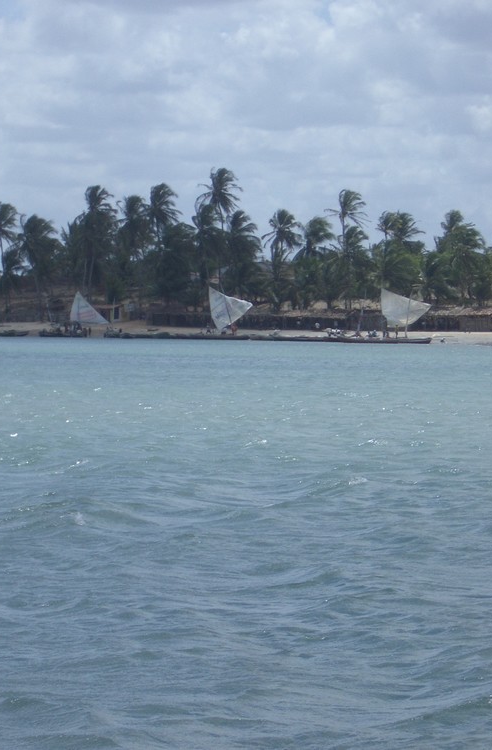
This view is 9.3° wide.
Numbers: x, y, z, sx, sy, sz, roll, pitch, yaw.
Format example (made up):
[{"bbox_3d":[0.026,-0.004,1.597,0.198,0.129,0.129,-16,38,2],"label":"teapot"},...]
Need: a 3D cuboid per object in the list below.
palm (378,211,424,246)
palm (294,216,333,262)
[{"bbox_3d":[23.278,-18.501,460.000,6.976,12.890,6.976,0,1,0],"label":"palm"},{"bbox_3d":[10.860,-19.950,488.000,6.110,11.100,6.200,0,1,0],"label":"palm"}]

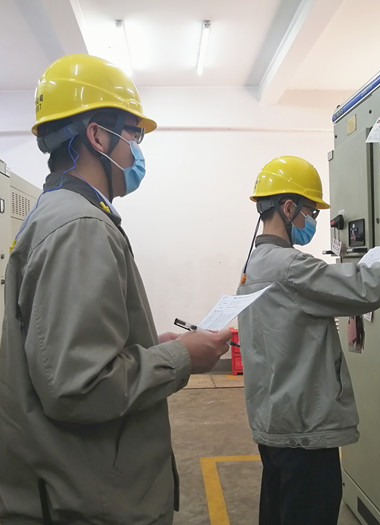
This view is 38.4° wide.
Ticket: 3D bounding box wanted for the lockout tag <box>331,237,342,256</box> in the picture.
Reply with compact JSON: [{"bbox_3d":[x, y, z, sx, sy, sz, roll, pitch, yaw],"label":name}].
[{"bbox_3d":[0.772,-0.079,2.870,0.004,0.078,0.100,-1,9,-10],"label":"lockout tag"}]

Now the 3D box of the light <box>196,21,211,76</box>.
[{"bbox_3d":[0.130,-2.058,5.315,0.060,0.075,1.220,-1,0,-2],"label":"light"}]

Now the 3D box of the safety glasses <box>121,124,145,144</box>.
[{"bbox_3d":[-0.170,-0.296,1.257,0.135,0.045,0.145,-1,0,-20],"label":"safety glasses"}]

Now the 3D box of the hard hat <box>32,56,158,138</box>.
[{"bbox_3d":[-0.218,-0.373,1.235,0.280,0.165,0.220,-8,2,-20],"label":"hard hat"}]

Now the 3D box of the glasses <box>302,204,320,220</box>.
[{"bbox_3d":[0.385,-0.180,1.904,0.135,0.045,0.145,11,-1,-4],"label":"glasses"}]

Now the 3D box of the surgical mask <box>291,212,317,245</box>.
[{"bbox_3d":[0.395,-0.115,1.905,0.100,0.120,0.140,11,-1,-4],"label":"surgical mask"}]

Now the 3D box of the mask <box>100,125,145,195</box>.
[{"bbox_3d":[-0.156,-0.234,1.262,0.115,0.135,0.150,-1,0,-20],"label":"mask"}]

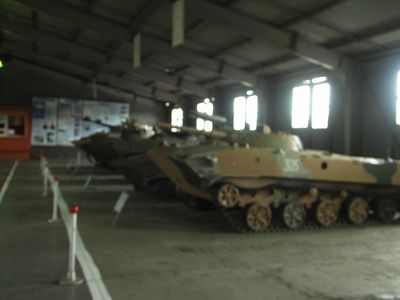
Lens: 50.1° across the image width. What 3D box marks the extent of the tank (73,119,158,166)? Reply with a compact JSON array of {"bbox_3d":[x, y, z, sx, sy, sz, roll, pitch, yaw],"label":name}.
[{"bbox_3d":[-2.892,-0.049,20.613,6.100,2.400,2.850,1,1,-22],"label":"tank"}]

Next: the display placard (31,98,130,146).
[{"bbox_3d":[-8.986,-2.017,32.766,7.220,3.480,0.120,1,1,-22],"label":"display placard"}]

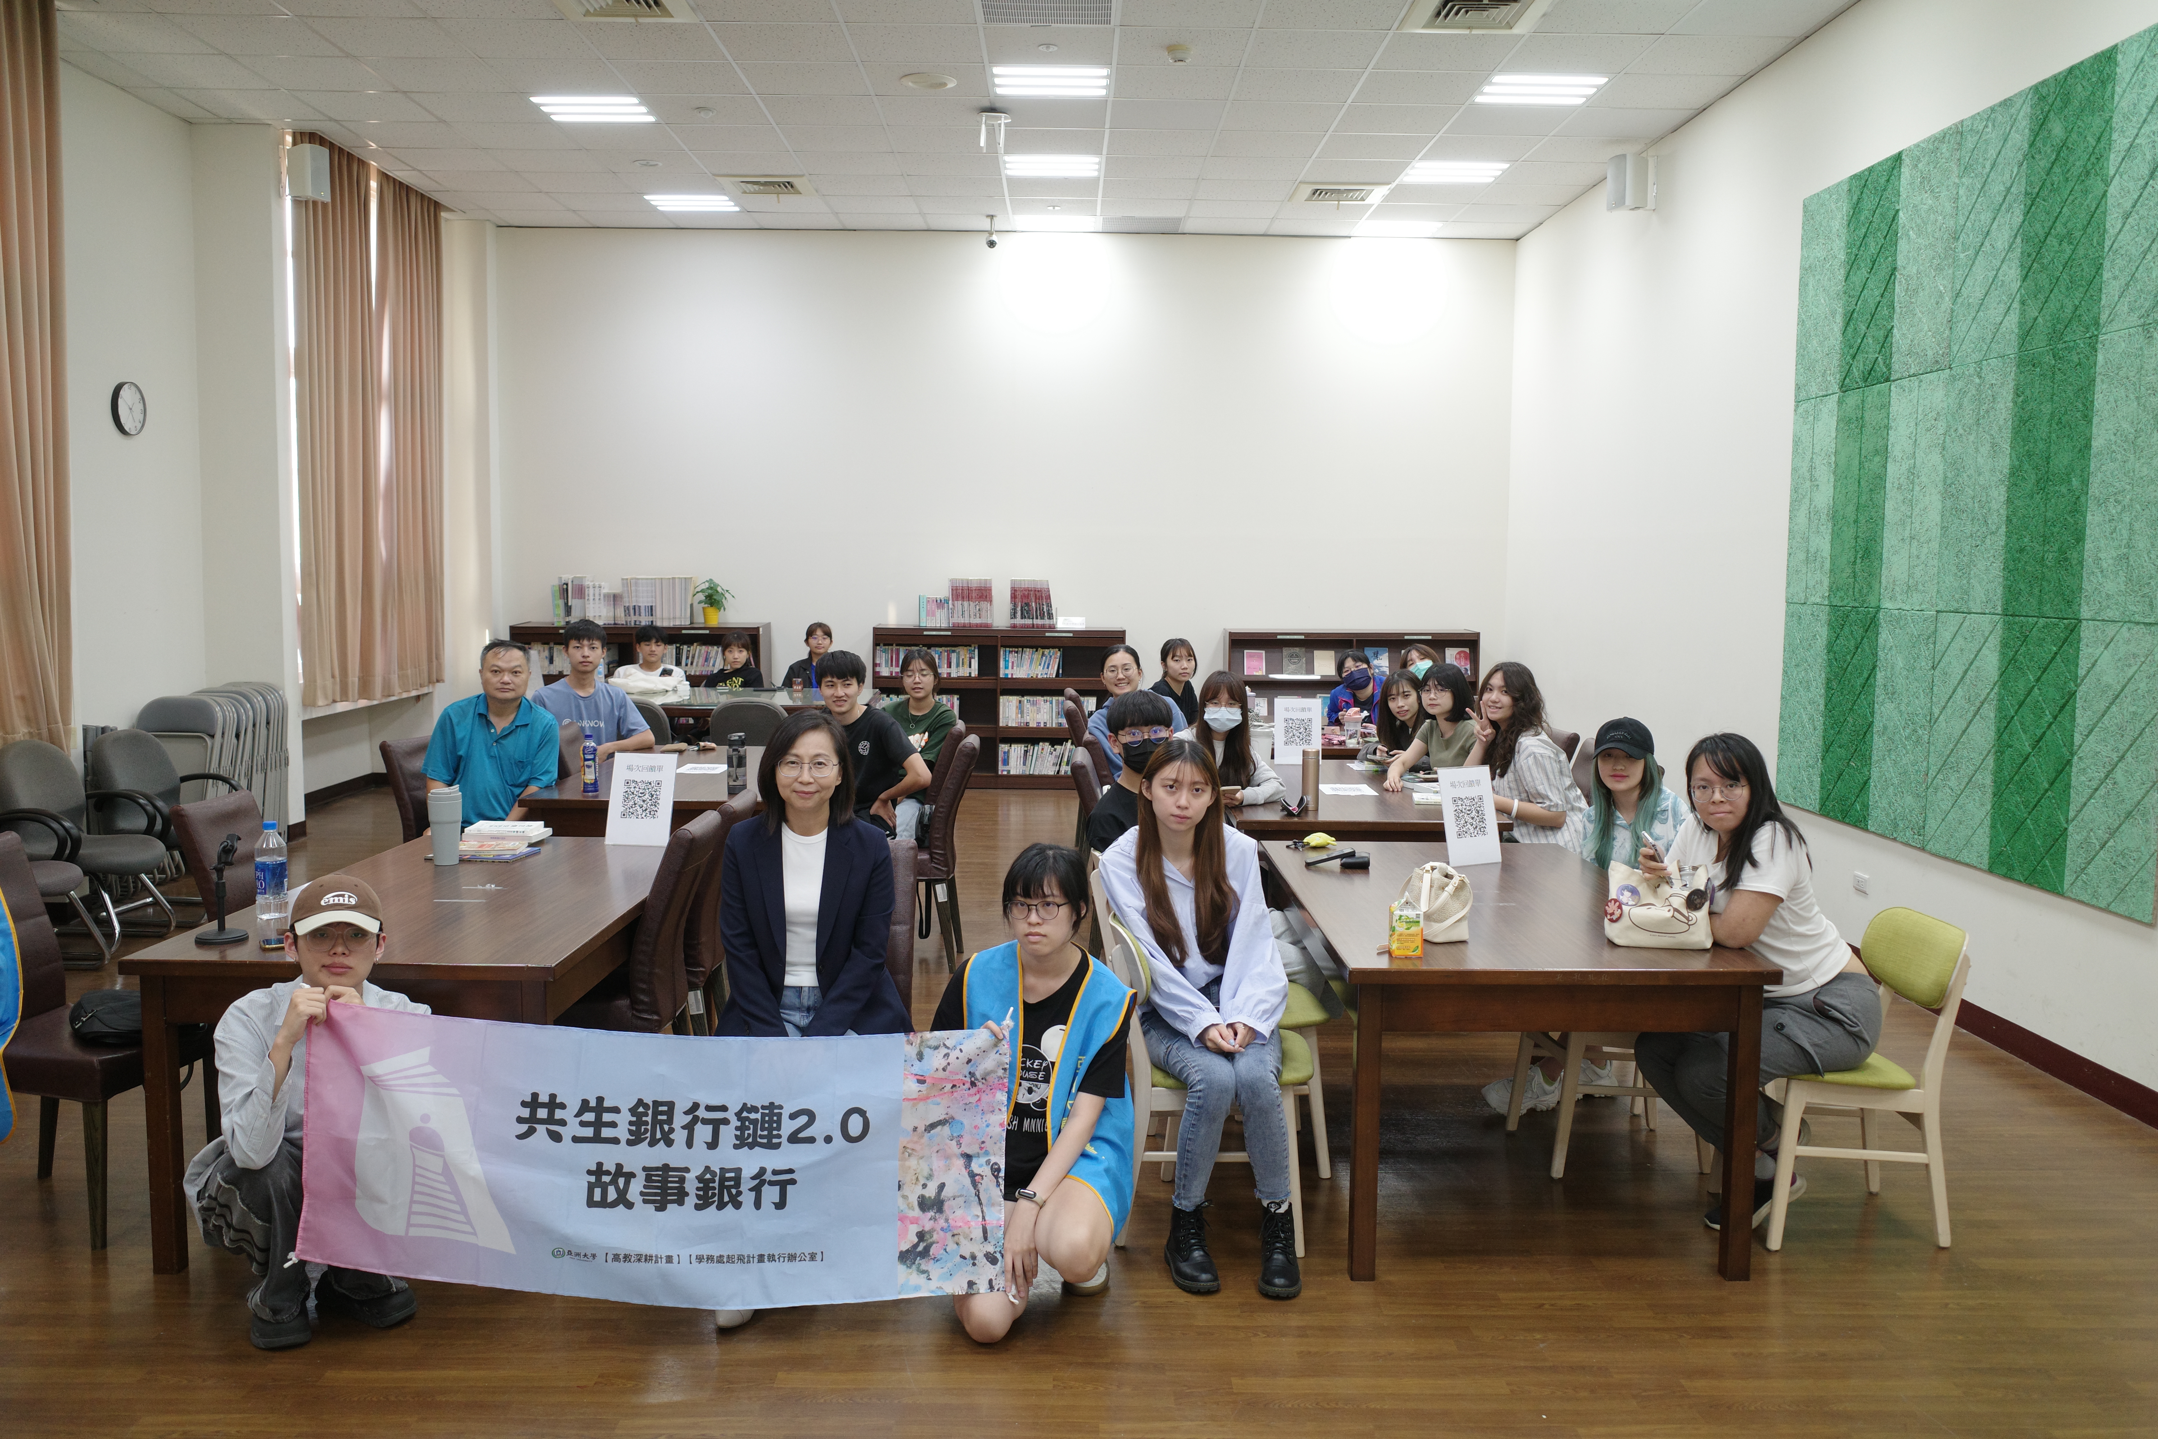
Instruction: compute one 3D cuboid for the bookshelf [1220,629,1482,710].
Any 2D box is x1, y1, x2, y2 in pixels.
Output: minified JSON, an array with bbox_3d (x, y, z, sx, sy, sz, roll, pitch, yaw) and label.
[{"bbox_3d":[1.962,-0.054,12.239,1.780,1.130,0.430,1,5,-1],"label":"bookshelf"}]

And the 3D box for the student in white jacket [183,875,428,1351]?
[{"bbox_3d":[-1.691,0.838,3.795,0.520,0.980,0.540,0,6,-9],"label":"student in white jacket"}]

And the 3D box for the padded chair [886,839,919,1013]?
[{"bbox_3d":[-0.624,0.798,3.948,0.450,0.950,0.580,1,5,-1],"label":"padded chair"}]

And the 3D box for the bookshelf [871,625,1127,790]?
[{"bbox_3d":[-0.573,-0.090,12.163,1.802,1.143,0.376,1,6,0],"label":"bookshelf"}]

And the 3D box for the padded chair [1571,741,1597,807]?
[{"bbox_3d":[1.826,0.574,6.675,0.614,0.960,0.465,0,6,-5],"label":"padded chair"}]

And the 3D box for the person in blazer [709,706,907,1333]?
[{"bbox_3d":[-0.632,0.651,3.919,0.465,1.307,0.673,0,6,-6],"label":"person in blazer"}]

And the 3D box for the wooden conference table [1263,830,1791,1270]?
[{"bbox_3d":[1.099,0.866,4.709,0.988,0.756,1.695,0,6,-1],"label":"wooden conference table"}]

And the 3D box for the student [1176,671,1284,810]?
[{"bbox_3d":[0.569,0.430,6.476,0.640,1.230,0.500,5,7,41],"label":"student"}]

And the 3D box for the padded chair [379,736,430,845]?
[{"bbox_3d":[-2.221,0.555,6.321,0.580,0.950,0.450,2,6,17],"label":"padded chair"}]

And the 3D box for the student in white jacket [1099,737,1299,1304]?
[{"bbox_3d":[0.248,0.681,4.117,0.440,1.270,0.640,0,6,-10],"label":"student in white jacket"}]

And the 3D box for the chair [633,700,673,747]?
[{"bbox_3d":[-2.536,0.276,9.770,0.544,0.851,0.574,0,6,-1],"label":"chair"}]

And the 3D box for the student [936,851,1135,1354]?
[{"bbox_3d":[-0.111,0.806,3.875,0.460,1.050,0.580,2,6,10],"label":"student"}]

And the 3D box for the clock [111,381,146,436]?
[{"bbox_3d":[-4.852,-1.586,8.563,0.044,0.282,0.282,0,6,-1],"label":"clock"}]

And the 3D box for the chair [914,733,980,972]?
[{"bbox_3d":[-0.696,0.523,6.824,0.580,0.950,0.450,1,5,2],"label":"chair"}]

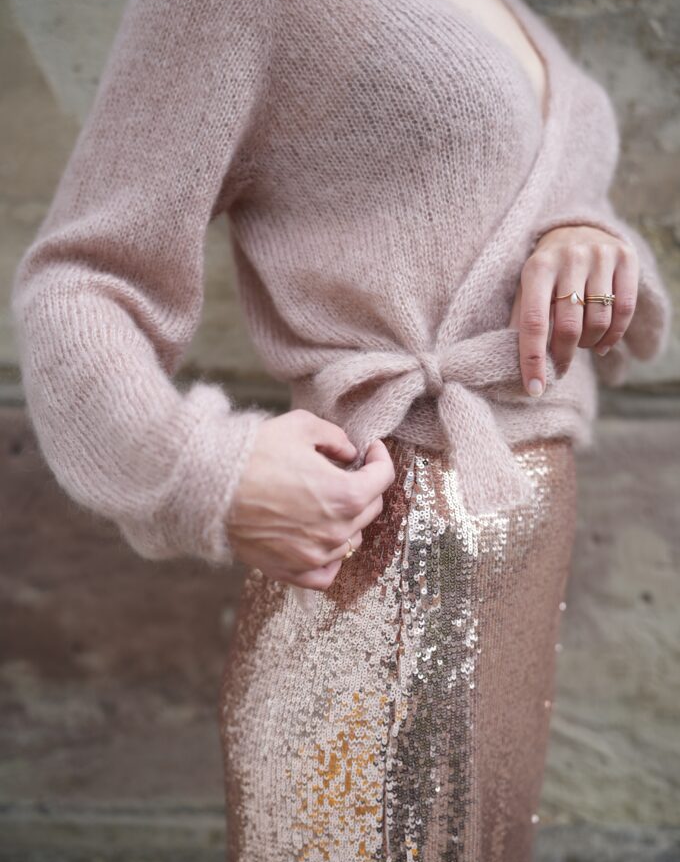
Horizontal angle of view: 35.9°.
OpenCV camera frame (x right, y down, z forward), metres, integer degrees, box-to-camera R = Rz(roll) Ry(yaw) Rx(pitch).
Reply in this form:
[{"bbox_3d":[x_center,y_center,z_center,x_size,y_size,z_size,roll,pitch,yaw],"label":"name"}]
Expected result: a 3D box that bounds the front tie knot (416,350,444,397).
[{"bbox_3d":[0.063,-0.040,0.725,0.022,0.033,0.024,2,5,-12],"label":"front tie knot"}]

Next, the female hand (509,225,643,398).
[{"bbox_3d":[0.168,-0.088,0.750,0.086,0.118,0.072,2,-5,6],"label":"female hand"}]

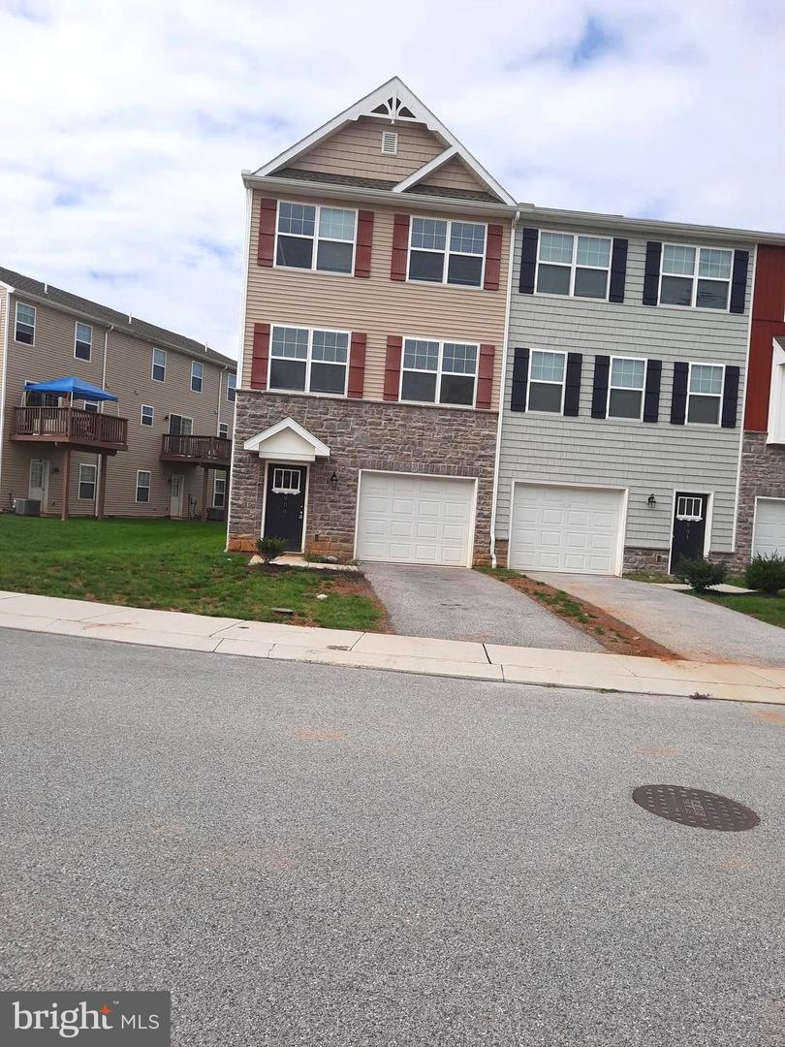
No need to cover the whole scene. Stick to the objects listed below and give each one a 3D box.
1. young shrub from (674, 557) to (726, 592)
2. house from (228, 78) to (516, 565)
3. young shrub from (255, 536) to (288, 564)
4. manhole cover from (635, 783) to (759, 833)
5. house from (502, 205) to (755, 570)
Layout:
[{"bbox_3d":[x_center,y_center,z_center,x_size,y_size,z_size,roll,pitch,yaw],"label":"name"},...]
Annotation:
[{"bbox_3d":[6.961,1.151,17.100,1.150,0.730,1.090,4,1,-6],"label":"young shrub"},{"bbox_3d":[-0.894,-4.794,22.833,6.250,11.150,11.000,4,1,-6],"label":"house"},{"bbox_3d":[-2.549,0.558,15.840,0.680,0.600,0.650,4,1,-6],"label":"young shrub"},{"bbox_3d":[1.726,1.631,4.334,0.670,0.030,0.670,4,1,-6],"label":"manhole cover"},{"bbox_3d":[5.112,-4.032,23.447,6.000,10.450,11.000,4,1,-6],"label":"house"}]

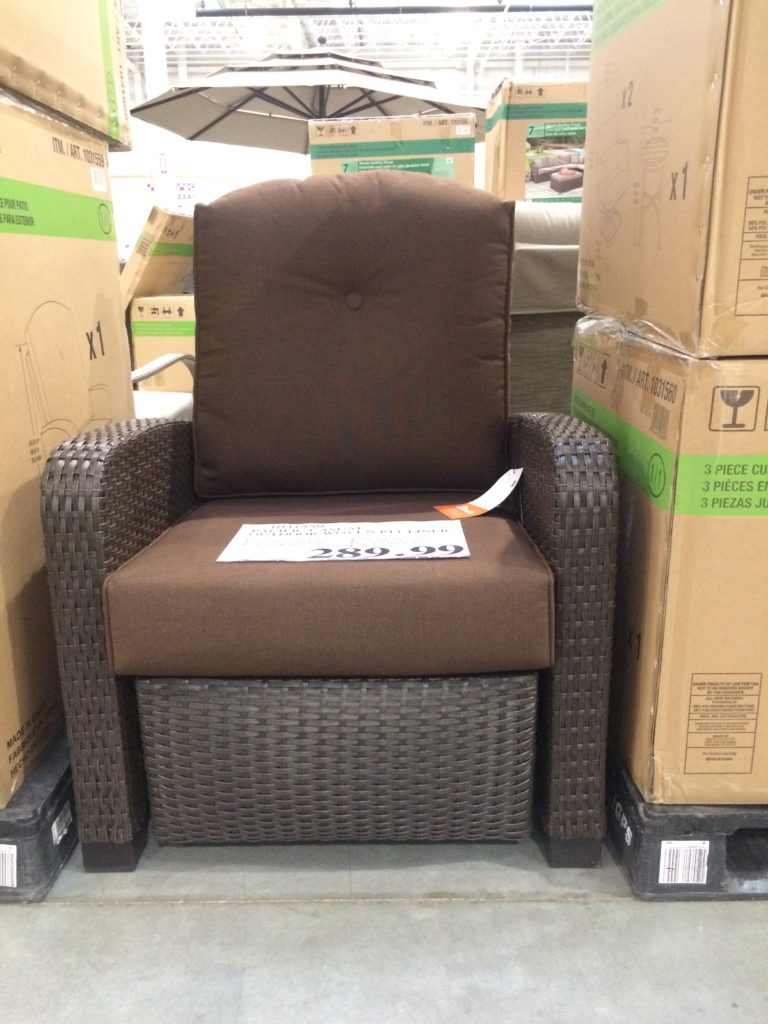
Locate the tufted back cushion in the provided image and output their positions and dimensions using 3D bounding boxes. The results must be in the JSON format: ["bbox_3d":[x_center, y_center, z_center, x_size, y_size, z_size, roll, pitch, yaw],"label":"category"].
[{"bbox_3d":[-0.055,-0.348,1.720,0.615,0.620,0.160,-1,3,1],"label":"tufted back cushion"}]

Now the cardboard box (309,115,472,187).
[{"bbox_3d":[0.089,-1.933,5.247,0.930,0.780,0.740,0,15,6],"label":"cardboard box"}]

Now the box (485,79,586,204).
[{"bbox_3d":[1.076,-2.032,5.099,0.840,0.800,0.800,-2,15,-1],"label":"box"}]

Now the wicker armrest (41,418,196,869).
[{"bbox_3d":[-0.407,0.147,1.523,0.083,0.625,0.680,-1,15,1],"label":"wicker armrest"}]

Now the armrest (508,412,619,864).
[{"bbox_3d":[0.281,0.134,1.506,0.083,0.625,0.680,-1,15,1],"label":"armrest"}]

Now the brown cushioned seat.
[{"bbox_3d":[-0.067,0.091,1.444,0.610,0.150,0.580,-1,12,1],"label":"brown cushioned seat"}]

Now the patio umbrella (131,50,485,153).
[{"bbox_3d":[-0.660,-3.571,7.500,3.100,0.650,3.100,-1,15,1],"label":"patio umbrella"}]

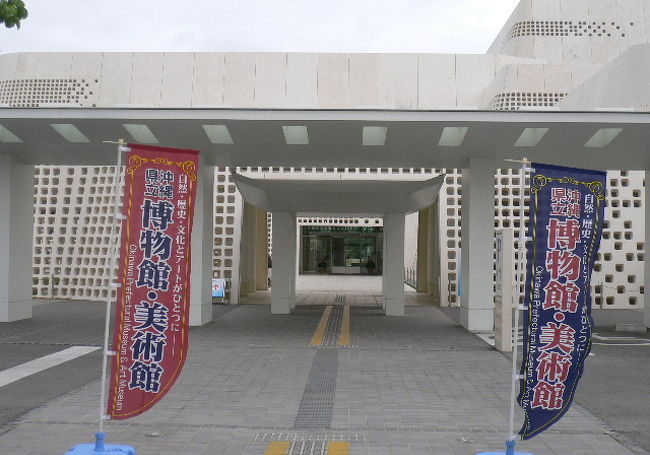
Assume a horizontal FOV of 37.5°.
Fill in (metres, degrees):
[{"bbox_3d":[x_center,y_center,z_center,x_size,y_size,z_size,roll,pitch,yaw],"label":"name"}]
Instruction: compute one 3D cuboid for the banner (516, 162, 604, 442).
[{"bbox_3d":[1.527,0.477,6.130,0.520,1.760,0.090,3,-1,-7],"label":"banner"}]

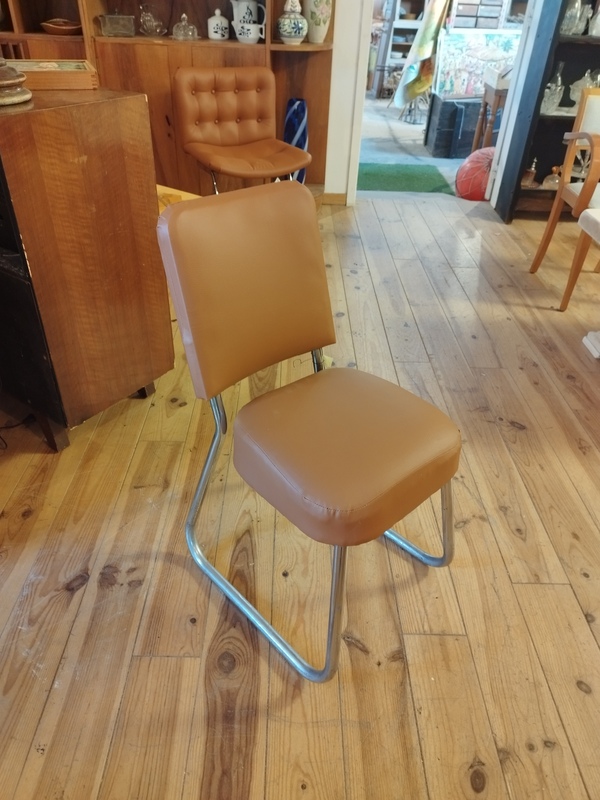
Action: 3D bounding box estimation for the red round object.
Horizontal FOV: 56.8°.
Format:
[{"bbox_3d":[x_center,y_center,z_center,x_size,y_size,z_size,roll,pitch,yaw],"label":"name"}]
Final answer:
[{"bbox_3d":[1.342,-1.584,3.894,0.470,0.340,0.470,2,37,-1],"label":"red round object"}]

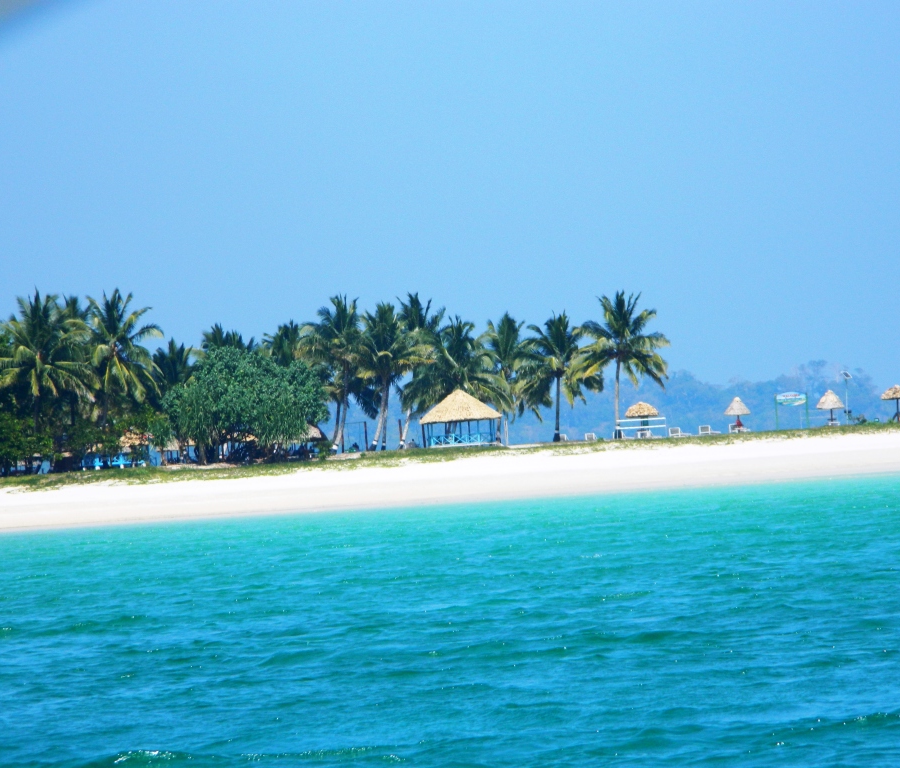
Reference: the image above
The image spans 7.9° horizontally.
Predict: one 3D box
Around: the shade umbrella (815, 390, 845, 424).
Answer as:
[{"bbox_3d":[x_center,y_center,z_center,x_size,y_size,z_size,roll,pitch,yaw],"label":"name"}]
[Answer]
[{"bbox_3d":[30.190,1.950,520.000,2.120,2.800,2.200,-2,-1,0],"label":"shade umbrella"}]

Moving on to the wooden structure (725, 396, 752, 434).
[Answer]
[{"bbox_3d":[24.190,2.570,550.000,2.190,3.030,2.190,-2,-1,0],"label":"wooden structure"}]

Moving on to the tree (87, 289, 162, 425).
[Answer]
[{"bbox_3d":[-27.550,-0.760,555.000,6.160,14.520,6.160,-2,-1,0],"label":"tree"}]

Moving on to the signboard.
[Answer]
[{"bbox_3d":[29.170,1.330,560.000,2.740,1.200,0.120,-2,-1,0],"label":"signboard"}]

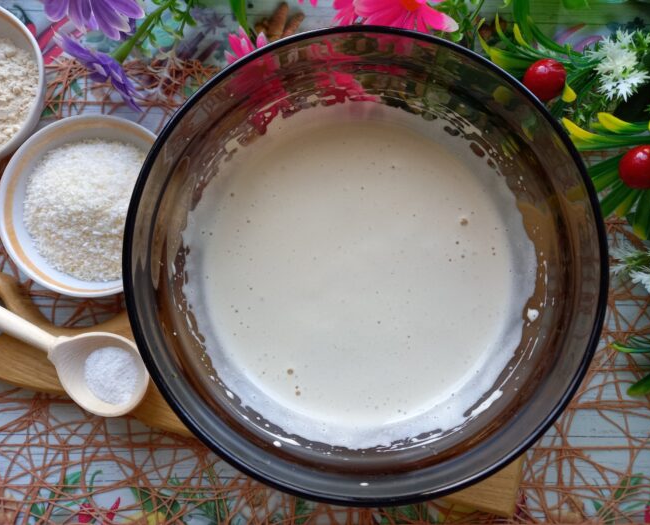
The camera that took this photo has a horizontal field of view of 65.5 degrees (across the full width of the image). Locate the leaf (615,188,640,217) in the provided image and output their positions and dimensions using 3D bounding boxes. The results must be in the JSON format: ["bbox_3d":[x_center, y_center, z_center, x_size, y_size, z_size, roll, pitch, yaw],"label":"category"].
[{"bbox_3d":[0.211,-0.042,0.353,0.009,0.005,0.024,16,125,3],"label":"leaf"}]

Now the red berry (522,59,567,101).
[{"bbox_3d":[0.152,-0.127,0.352,0.027,0.027,0.027,0,84,1],"label":"red berry"}]

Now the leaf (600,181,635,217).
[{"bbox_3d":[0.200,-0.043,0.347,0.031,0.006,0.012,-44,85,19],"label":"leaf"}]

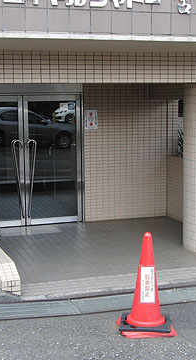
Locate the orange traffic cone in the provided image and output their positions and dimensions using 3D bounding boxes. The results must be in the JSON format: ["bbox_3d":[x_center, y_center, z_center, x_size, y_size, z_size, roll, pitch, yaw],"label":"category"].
[{"bbox_3d":[0.349,0.737,4.573,0.400,0.730,0.390,-1,7,-2],"label":"orange traffic cone"}]

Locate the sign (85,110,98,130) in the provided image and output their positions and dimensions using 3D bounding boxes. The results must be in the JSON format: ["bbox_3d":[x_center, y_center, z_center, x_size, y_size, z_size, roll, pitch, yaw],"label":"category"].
[{"bbox_3d":[-0.092,-0.923,9.615,0.207,0.296,0.010,-3,8,-19],"label":"sign"}]

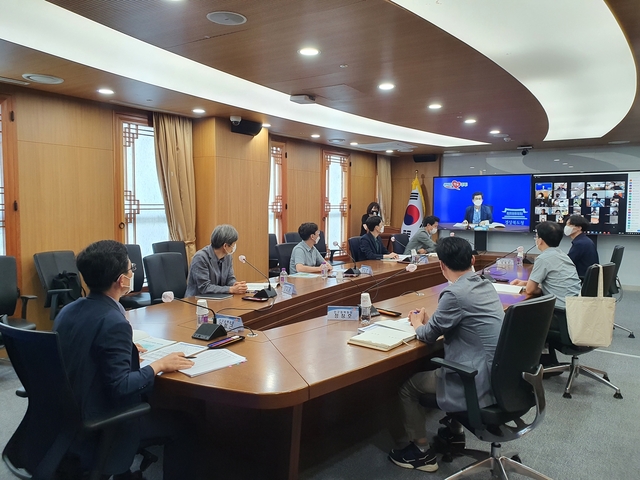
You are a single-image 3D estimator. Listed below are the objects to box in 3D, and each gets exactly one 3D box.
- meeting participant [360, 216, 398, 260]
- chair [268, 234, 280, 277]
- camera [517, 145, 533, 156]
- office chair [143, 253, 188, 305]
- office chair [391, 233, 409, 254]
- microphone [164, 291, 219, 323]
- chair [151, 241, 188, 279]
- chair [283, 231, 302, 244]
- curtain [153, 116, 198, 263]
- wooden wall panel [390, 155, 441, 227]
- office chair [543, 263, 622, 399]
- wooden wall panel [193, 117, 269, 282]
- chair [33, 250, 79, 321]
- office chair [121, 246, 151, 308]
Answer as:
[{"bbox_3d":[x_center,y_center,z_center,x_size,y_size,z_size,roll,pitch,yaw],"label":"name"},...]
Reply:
[{"bbox_3d":[0.969,0.317,7.323,0.750,1.310,0.520,2,5,29],"label":"meeting participant"},{"bbox_3d":[-0.616,0.433,7.665,0.640,1.030,0.640,3,5,34],"label":"chair"},{"bbox_3d":[4.001,-1.751,9.406,0.280,0.230,0.220,2,4,32],"label":"camera"},{"bbox_3d":[-1.311,0.645,4.529,0.620,1.000,0.620,3,5,38],"label":"office chair"},{"bbox_3d":[1.525,0.428,7.839,0.620,1.000,0.620,2,4,32],"label":"office chair"},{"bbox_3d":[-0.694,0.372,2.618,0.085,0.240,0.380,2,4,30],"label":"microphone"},{"bbox_3d":[-1.691,0.557,5.879,0.620,1.000,0.620,3,5,37],"label":"chair"},{"bbox_3d":[-0.230,0.393,8.236,0.640,1.030,0.640,3,5,34],"label":"chair"},{"bbox_3d":[-1.956,-0.320,6.463,0.200,2.620,0.680,3,5,34],"label":"curtain"},{"bbox_3d":[2.023,-0.544,10.400,1.120,2.480,0.060,3,5,34],"label":"wooden wall panel"},{"bbox_3d":[2.100,0.694,3.942,0.650,1.010,0.670,-3,5,-37],"label":"office chair"},{"bbox_3d":[-1.290,-0.355,7.101,0.500,2.660,1.030,3,5,37],"label":"wooden wall panel"},{"bbox_3d":[-2.290,0.647,4.581,0.660,1.010,0.650,2,5,25],"label":"chair"},{"bbox_3d":[-2.070,0.583,5.515,0.640,1.030,0.640,3,5,34],"label":"office chair"}]

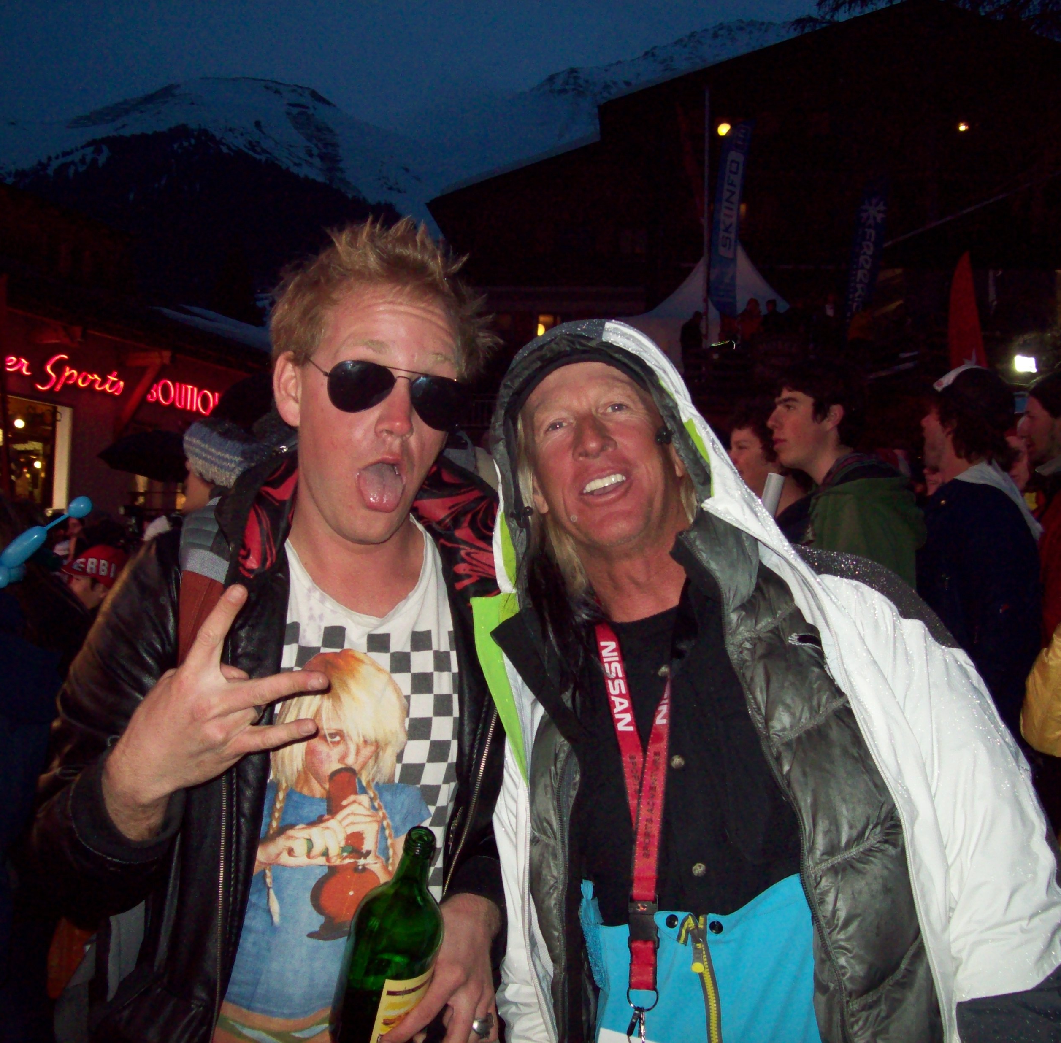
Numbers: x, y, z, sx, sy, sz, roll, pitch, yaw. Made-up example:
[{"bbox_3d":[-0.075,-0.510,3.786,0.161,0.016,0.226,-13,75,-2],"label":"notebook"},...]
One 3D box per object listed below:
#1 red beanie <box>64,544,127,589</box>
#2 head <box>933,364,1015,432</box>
[{"bbox_3d":[-1.437,0.150,4.800,0.220,0.155,0.200,-2,-3,-18],"label":"red beanie"},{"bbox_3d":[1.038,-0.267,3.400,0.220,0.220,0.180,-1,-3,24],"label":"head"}]

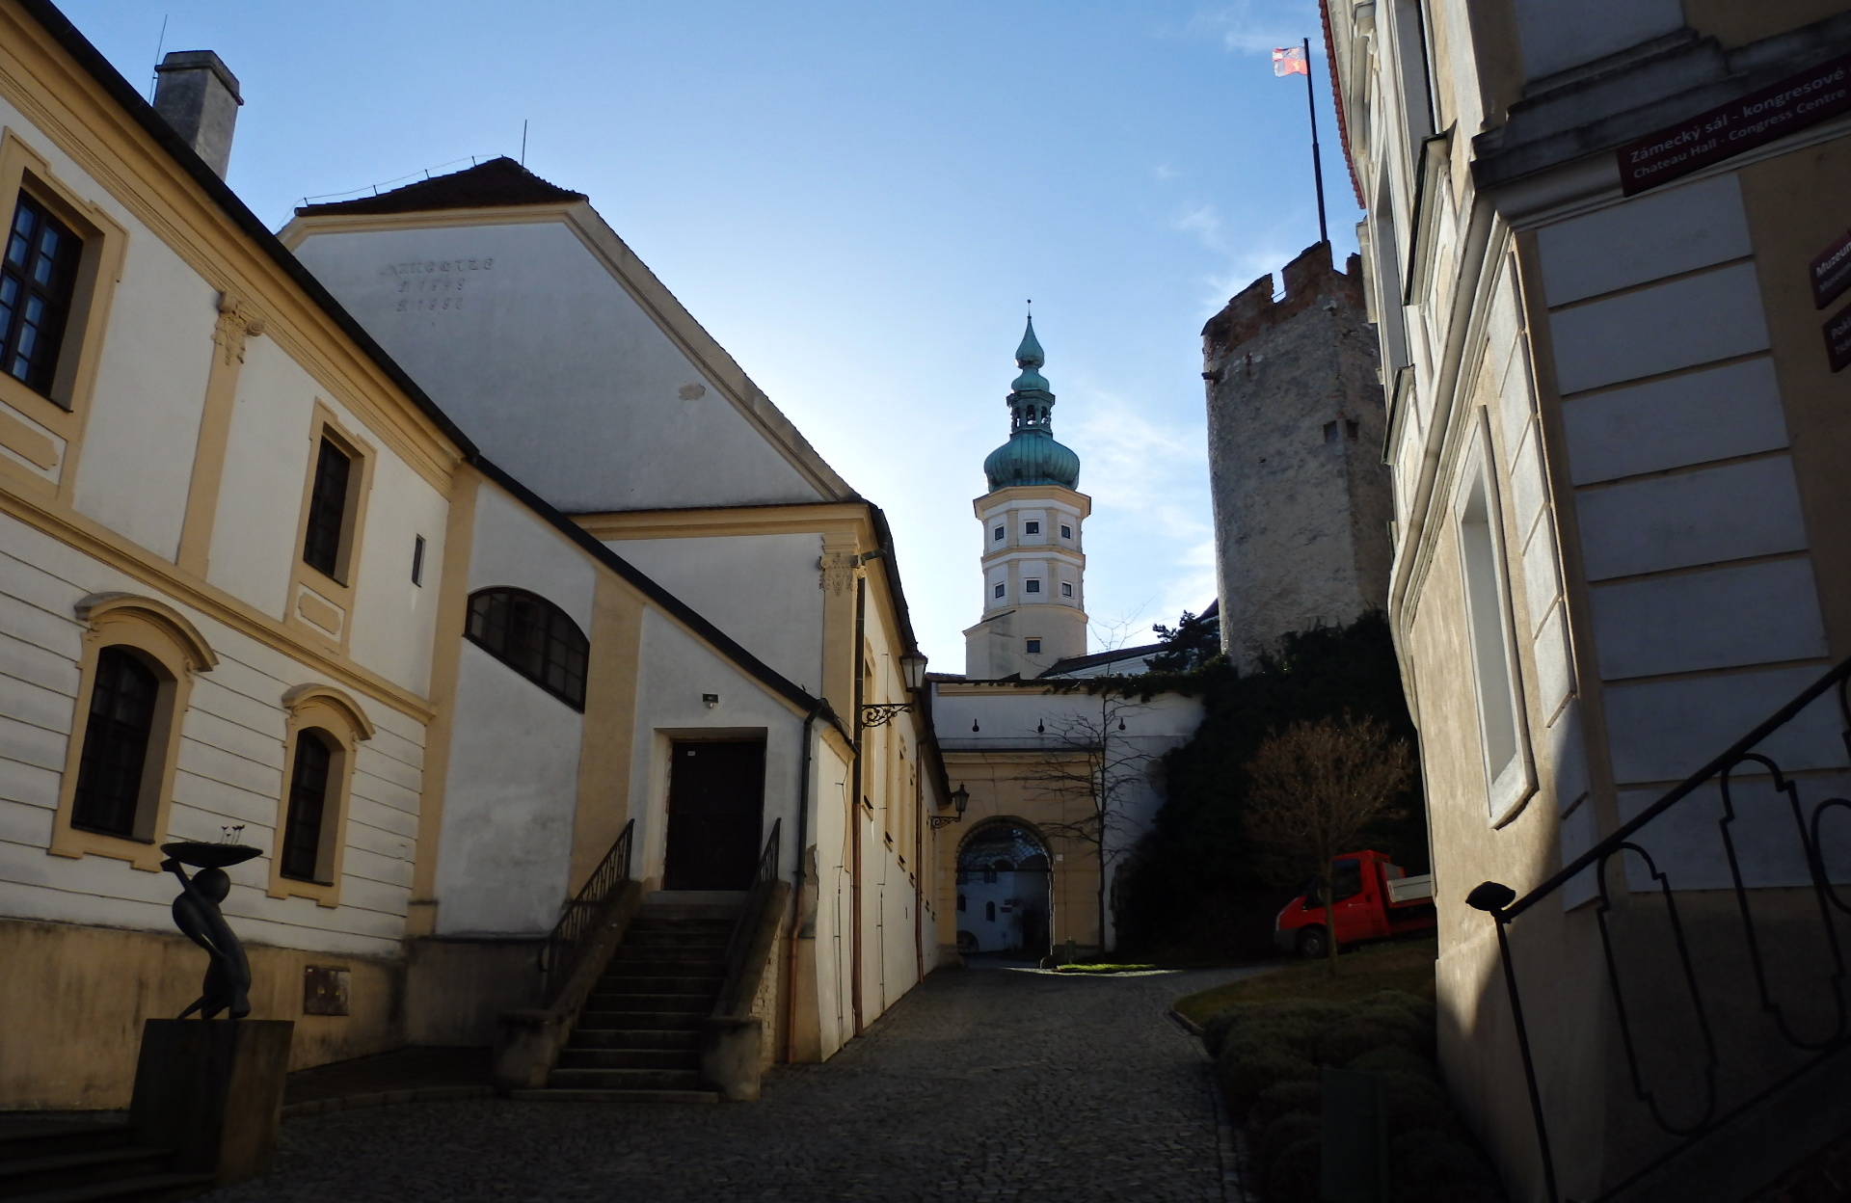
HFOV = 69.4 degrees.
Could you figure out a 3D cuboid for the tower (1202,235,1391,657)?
[{"bbox_3d":[17.476,-4.416,58.687,9.800,18.910,10.200,-5,-17,16],"label":"tower"}]

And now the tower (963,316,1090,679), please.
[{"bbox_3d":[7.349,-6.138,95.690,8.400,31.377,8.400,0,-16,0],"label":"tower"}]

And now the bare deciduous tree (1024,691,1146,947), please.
[{"bbox_3d":[5.544,7.324,45.867,4.200,9.300,3.800,-2,-17,5],"label":"bare deciduous tree"}]

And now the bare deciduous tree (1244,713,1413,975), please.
[{"bbox_3d":[6.829,4.043,22.588,2.800,4.430,2.750,0,-16,0],"label":"bare deciduous tree"}]

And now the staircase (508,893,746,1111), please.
[{"bbox_3d":[-2.805,4.220,14.660,2.250,2.200,3.200,-2,-17,5],"label":"staircase"}]

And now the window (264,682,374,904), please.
[{"bbox_3d":[-6.519,2.083,14.375,0.250,2.250,1.680,-1,-17,3],"label":"window"}]

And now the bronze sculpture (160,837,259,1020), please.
[{"bbox_3d":[-4.993,2.275,9.334,0.640,1.220,0.620,-1,-17,3],"label":"bronze sculpture"}]

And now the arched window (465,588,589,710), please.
[{"bbox_3d":[-5.262,0.648,17.696,1.708,1.657,0.200,-1,-17,3],"label":"arched window"}]

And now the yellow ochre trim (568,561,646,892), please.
[{"bbox_3d":[-4.146,1.617,17.322,0.680,4.350,0.120,-2,-17,5],"label":"yellow ochre trim"}]

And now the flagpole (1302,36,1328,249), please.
[{"bbox_3d":[18.329,-21.752,62.713,0.200,11.900,0.200,-2,-17,5],"label":"flagpole"}]

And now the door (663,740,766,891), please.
[{"bbox_3d":[-2.700,2.759,17.207,1.280,1.940,0.100,-2,-17,5],"label":"door"}]

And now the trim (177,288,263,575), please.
[{"bbox_3d":[-6.573,-1.584,12.592,0.180,2.800,0.650,-1,-17,4],"label":"trim"}]

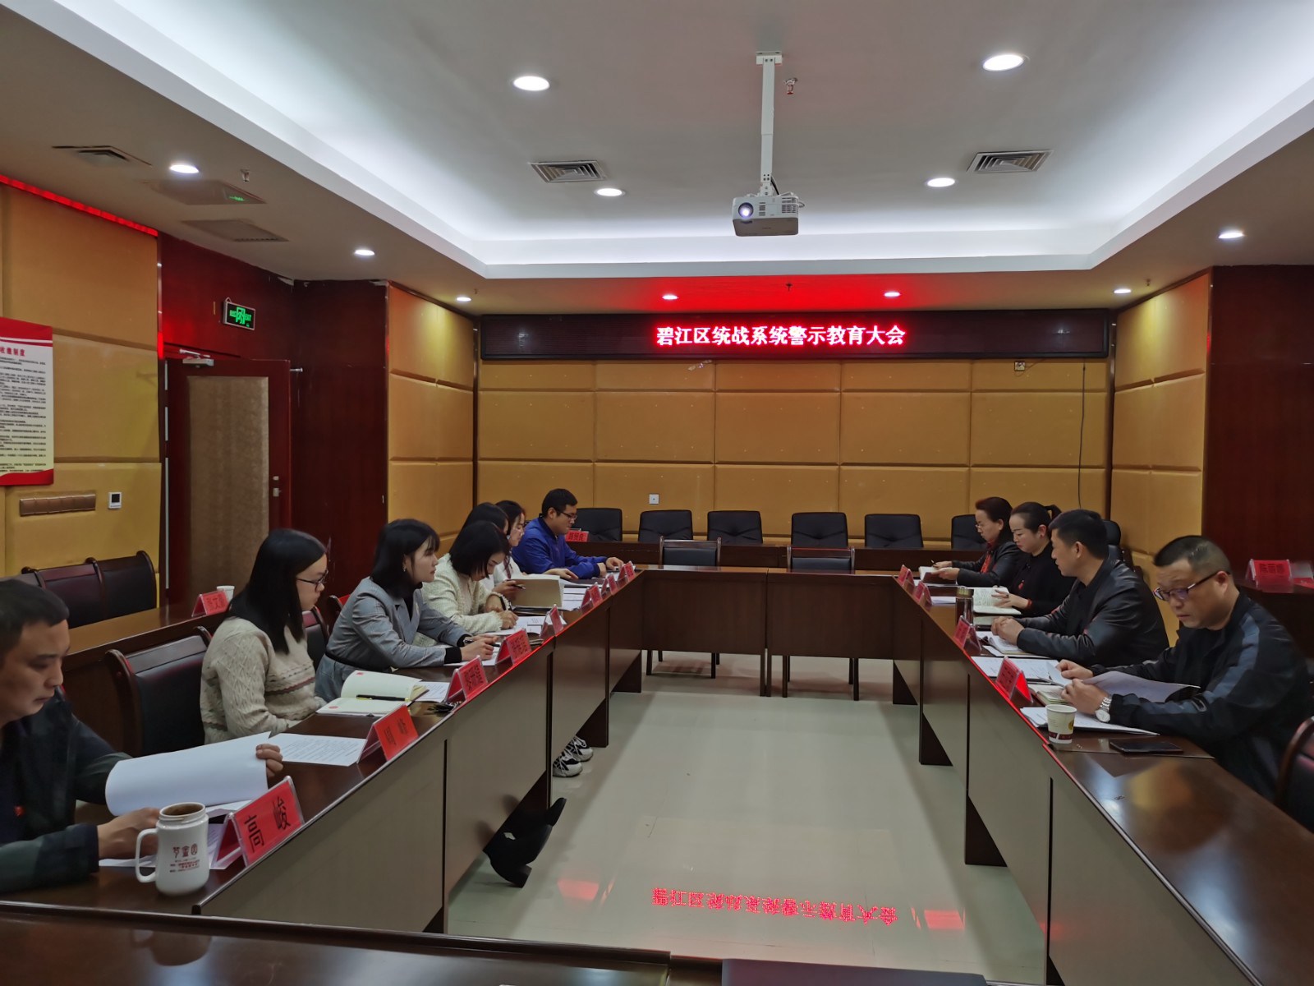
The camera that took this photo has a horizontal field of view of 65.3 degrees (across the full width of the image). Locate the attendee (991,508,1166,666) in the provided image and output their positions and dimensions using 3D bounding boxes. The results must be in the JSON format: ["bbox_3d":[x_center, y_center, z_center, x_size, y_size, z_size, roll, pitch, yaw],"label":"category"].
[{"bbox_3d":[1.561,0.693,3.722,0.750,1.260,0.550,1,2,8],"label":"attendee"}]

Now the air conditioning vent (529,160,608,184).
[{"bbox_3d":[-0.501,-1.864,5.912,0.390,0.040,0.390,1,2,7],"label":"air conditioning vent"}]

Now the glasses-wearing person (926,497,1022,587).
[{"bbox_3d":[1.809,0.641,5.665,0.700,1.235,0.500,1,2,2],"label":"glasses-wearing person"}]

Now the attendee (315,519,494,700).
[{"bbox_3d":[-0.828,0.698,3.518,0.800,1.220,0.500,1,2,7],"label":"attendee"}]

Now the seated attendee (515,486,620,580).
[{"bbox_3d":[-0.515,0.601,5.862,0.750,1.250,0.550,1,2,13],"label":"seated attendee"}]

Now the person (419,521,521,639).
[{"bbox_3d":[-0.701,0.696,4.083,0.680,1.180,0.500,1,2,16],"label":"person"}]

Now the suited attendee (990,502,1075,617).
[{"bbox_3d":[1.815,0.670,4.781,0.640,1.240,0.480,1,2,-1],"label":"suited attendee"}]

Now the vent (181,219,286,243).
[{"bbox_3d":[-2.460,-1.549,6.016,0.390,0.040,0.560,1,2,7],"label":"vent"}]

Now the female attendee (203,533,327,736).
[{"bbox_3d":[-0.981,0.712,2.721,0.660,1.240,0.480,1,2,7],"label":"female attendee"}]

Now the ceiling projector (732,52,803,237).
[{"bbox_3d":[0.438,-1.404,4.104,0.285,0.670,0.260,1,2,8],"label":"ceiling projector"}]

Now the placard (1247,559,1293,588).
[{"bbox_3d":[3.486,0.462,5.840,0.205,0.105,0.070,1,2,7],"label":"placard"}]

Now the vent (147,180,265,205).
[{"bbox_3d":[-2.245,-1.470,5.053,0.430,0.030,0.430,1,2,8],"label":"vent"}]

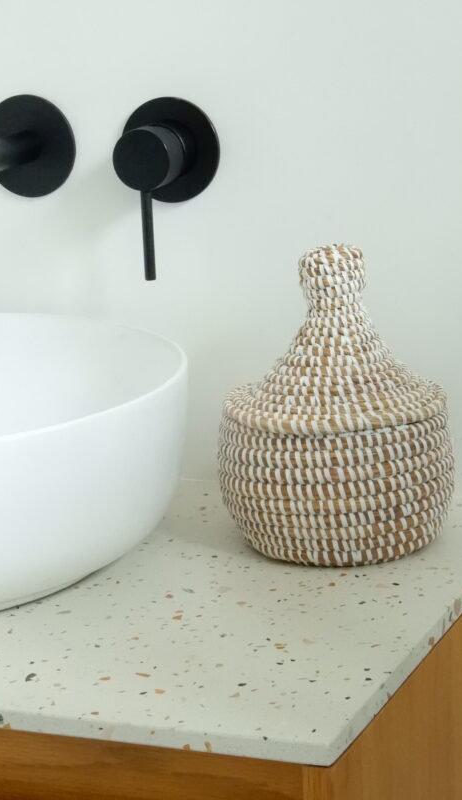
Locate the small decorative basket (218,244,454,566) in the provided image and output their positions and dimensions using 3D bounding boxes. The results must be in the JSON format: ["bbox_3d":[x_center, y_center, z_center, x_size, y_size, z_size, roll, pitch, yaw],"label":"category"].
[{"bbox_3d":[0.070,0.001,1.319,0.160,0.204,0.160,-3,13,1],"label":"small decorative basket"}]

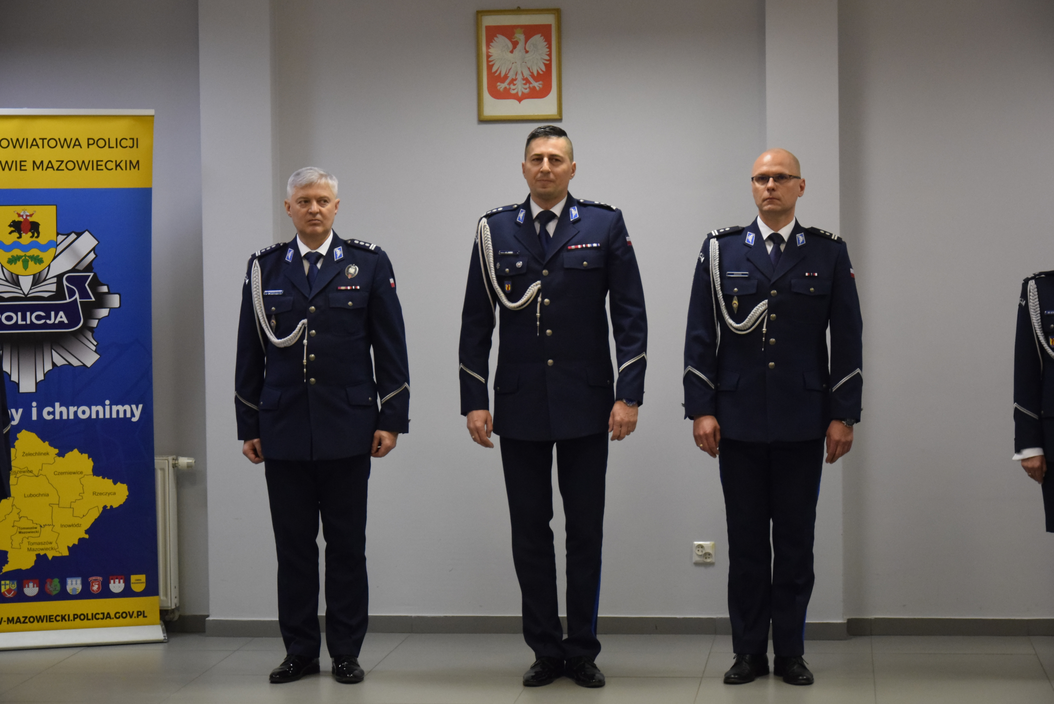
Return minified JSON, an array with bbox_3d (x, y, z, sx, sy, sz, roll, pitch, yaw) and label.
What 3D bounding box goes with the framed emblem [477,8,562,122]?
[{"bbox_3d":[-0.027,-1.115,10.609,0.328,0.428,0.025,0,2,7],"label":"framed emblem"}]

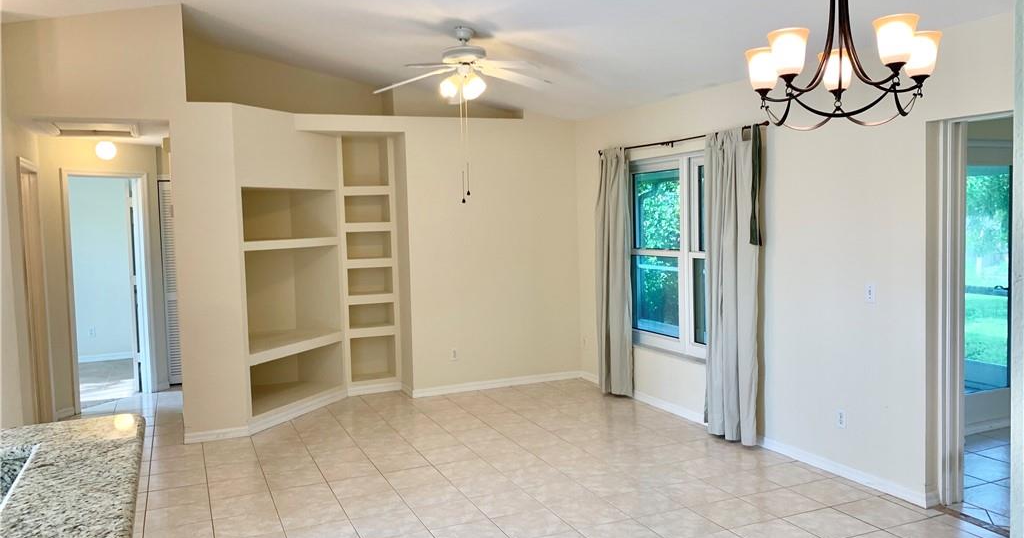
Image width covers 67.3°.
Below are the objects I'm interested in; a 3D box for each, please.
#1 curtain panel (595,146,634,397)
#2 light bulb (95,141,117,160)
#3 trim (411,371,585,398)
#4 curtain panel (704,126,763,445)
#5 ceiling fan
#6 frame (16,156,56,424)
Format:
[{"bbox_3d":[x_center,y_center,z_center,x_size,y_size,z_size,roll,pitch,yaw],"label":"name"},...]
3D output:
[{"bbox_3d":[0.890,0.026,6.731,0.113,2.171,0.480,-3,4,-23],"label":"curtain panel"},{"bbox_3d":[-3.449,-1.002,6.554,0.185,0.169,0.185,-3,4,-23],"label":"light bulb"},{"bbox_3d":[-0.117,1.085,7.289,1.691,0.079,0.017,-3,4,-23],"label":"trim"},{"bbox_3d":[1.503,0.114,5.281,0.113,2.138,0.536,-3,4,-23],"label":"curtain panel"},{"bbox_3d":[-0.315,-1.371,5.163,1.291,0.513,1.291,-3,4,-23],"label":"ceiling fan"},{"bbox_3d":[-3.743,0.256,6.001,0.113,2.085,0.861,-3,4,-23],"label":"frame"}]

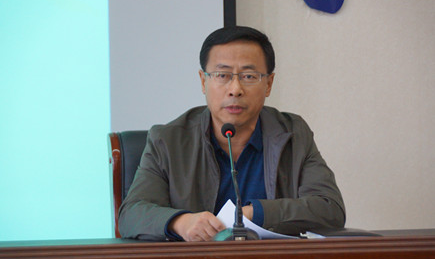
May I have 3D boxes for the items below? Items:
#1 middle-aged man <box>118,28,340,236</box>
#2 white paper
[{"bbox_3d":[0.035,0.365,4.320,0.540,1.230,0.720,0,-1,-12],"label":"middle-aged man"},{"bbox_3d":[0.090,0.206,4.150,0.200,0.085,0.210,0,-1,-12],"label":"white paper"}]

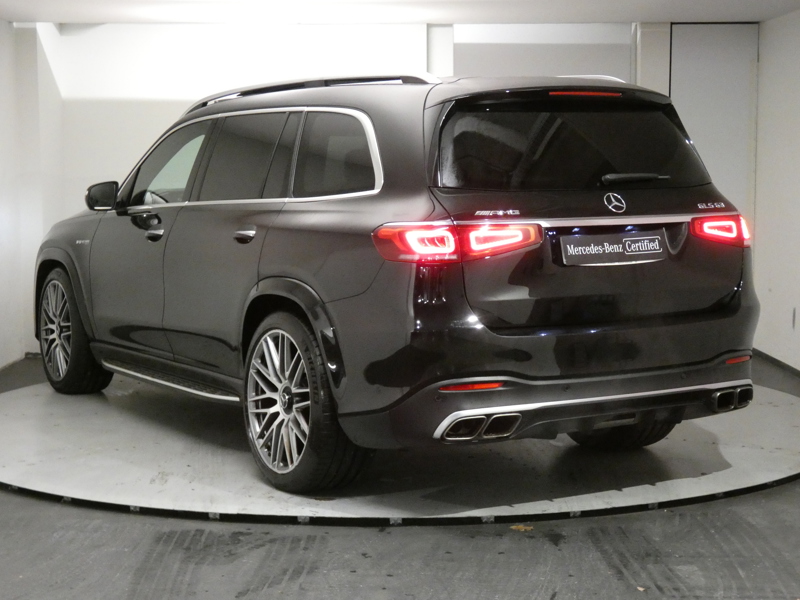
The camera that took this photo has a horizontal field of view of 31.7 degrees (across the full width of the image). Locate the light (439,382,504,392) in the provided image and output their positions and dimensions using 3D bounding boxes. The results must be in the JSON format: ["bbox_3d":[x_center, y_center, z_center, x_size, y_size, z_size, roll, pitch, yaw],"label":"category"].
[{"bbox_3d":[0.272,0.328,5.285,0.255,0.032,0.045,-2,6,-15],"label":"light"}]

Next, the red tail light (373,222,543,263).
[{"bbox_3d":[0.220,-0.223,5.357,0.560,0.150,0.340,-4,7,-31],"label":"red tail light"}]

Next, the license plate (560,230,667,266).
[{"bbox_3d":[0.853,-0.205,5.579,0.520,0.114,0.015,-4,-8,-31],"label":"license plate"}]

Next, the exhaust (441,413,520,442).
[{"bbox_3d":[0.299,0.470,5.308,0.295,0.090,0.140,-4,6,-30],"label":"exhaust"}]

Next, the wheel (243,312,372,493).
[{"bbox_3d":[-0.385,0.428,6.123,0.325,0.815,0.815,-4,7,-31],"label":"wheel"}]

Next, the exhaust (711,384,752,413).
[{"bbox_3d":[1.400,0.401,5.956,0.295,0.090,0.140,-4,6,-30],"label":"exhaust"}]

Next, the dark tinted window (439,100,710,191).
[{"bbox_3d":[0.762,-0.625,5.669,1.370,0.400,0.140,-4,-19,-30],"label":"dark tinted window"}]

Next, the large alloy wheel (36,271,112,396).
[{"bbox_3d":[-2.007,0.181,8.789,0.290,0.810,0.810,-4,6,-30],"label":"large alloy wheel"}]

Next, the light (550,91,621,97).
[{"bbox_3d":[0.753,-0.829,5.663,0.370,0.022,0.030,-4,6,-30],"label":"light"}]

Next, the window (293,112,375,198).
[{"bbox_3d":[-0.250,-0.600,5.786,0.045,0.390,0.760,19,-6,-33],"label":"window"}]

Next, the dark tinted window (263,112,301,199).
[{"bbox_3d":[-0.490,-0.635,6.171,0.030,0.390,0.285,18,-5,-31],"label":"dark tinted window"}]

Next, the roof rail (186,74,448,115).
[{"bbox_3d":[-0.508,-0.964,6.644,0.070,0.110,2.500,-4,7,-31],"label":"roof rail"}]

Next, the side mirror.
[{"bbox_3d":[-1.658,-0.582,7.858,0.210,0.165,0.140,-4,6,-30],"label":"side mirror"}]

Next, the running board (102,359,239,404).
[{"bbox_3d":[-1.228,0.416,7.353,0.210,0.075,1.780,-4,6,-30],"label":"running board"}]

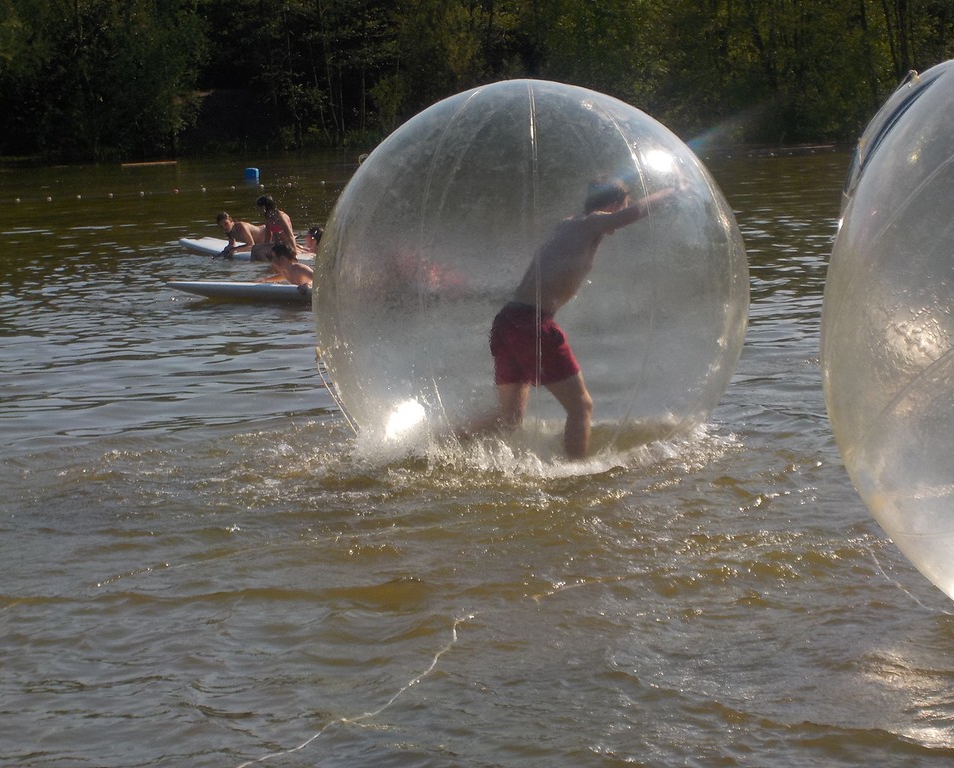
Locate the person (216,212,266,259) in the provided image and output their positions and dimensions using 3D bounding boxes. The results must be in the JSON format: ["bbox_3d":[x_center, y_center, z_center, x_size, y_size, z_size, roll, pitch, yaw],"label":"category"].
[{"bbox_3d":[-2.298,-1.524,27.500,0.850,0.530,0.500,-3,6,-24],"label":"person"}]

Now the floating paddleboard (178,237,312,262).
[{"bbox_3d":[-2.329,-1.358,27.500,0.700,0.180,2.800,-3,7,-27],"label":"floating paddleboard"}]

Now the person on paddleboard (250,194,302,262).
[{"bbox_3d":[-2.036,-1.541,26.900,0.580,0.770,0.450,-2,6,-17],"label":"person on paddleboard"}]

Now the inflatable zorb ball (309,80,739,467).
[{"bbox_3d":[0.252,-0.460,12.300,2.000,1.900,2.000,0,6,0],"label":"inflatable zorb ball"}]

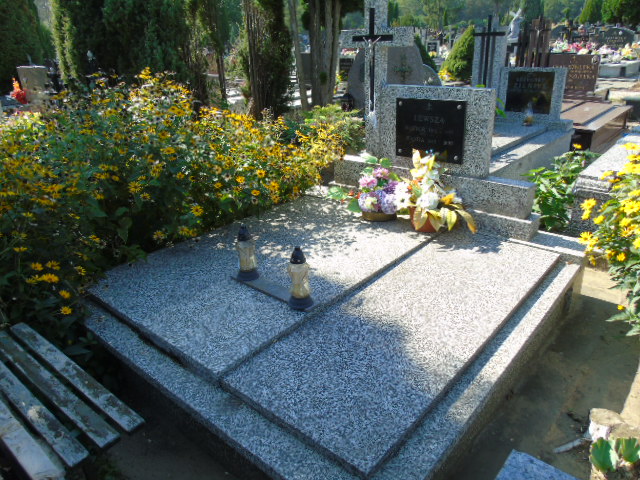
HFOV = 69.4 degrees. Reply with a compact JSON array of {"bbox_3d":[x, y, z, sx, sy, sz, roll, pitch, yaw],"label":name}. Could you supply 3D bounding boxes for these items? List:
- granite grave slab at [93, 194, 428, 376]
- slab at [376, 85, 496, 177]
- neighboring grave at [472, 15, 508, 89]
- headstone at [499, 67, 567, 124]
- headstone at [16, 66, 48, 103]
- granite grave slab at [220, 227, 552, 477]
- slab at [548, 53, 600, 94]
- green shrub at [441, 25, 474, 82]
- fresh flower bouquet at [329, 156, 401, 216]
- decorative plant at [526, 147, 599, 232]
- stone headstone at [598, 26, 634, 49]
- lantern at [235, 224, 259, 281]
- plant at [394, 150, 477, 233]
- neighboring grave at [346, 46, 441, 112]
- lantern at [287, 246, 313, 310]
[{"bbox_3d":[-0.214,0.088,2.479,1.097,0.058,1.669,17,30,38],"label":"granite grave slab"},{"bbox_3d":[0.722,-0.710,2.963,0.773,0.503,0.088,17,30,38],"label":"slab"},{"bbox_3d":[1.831,-2.028,5.079,0.361,0.802,0.042,17,30,38],"label":"neighboring grave"},{"bbox_3d":[2.274,-1.569,4.961,0.671,0.522,0.084,17,30,38],"label":"headstone"},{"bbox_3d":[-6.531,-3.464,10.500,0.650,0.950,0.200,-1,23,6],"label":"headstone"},{"bbox_3d":[0.462,0.327,2.136,0.680,0.042,1.760,16,30,39],"label":"granite grave slab"},{"bbox_3d":[3.802,-2.483,6.961,0.695,0.562,0.095,17,30,38],"label":"slab"},{"bbox_3d":[4.221,-5.447,13.500,1.300,1.700,1.300,16,30,39],"label":"green shrub"},{"bbox_3d":[0.318,-0.334,3.192,0.420,0.380,0.340,16,30,39],"label":"fresh flower bouquet"},{"bbox_3d":[1.863,-0.380,3.550,0.470,0.620,0.450,16,30,39],"label":"decorative plant"},{"bbox_3d":[9.462,-6.356,14.800,1.150,0.900,0.250,16,30,39],"label":"stone headstone"},{"bbox_3d":[-0.398,0.062,2.460,0.120,0.297,0.120,-3,23,1],"label":"lantern"},{"bbox_3d":[0.641,-0.261,2.606,0.389,0.415,0.315,17,30,38],"label":"plant"},{"bbox_3d":[0.878,-1.751,5.600,1.300,1.200,0.200,16,30,39],"label":"neighboring grave"},{"bbox_3d":[-0.086,0.154,1.897,0.101,0.266,0.101,-2,23,1],"label":"lantern"}]

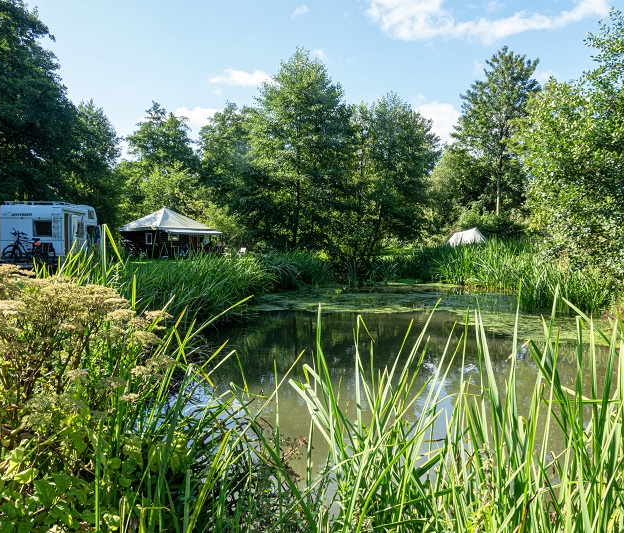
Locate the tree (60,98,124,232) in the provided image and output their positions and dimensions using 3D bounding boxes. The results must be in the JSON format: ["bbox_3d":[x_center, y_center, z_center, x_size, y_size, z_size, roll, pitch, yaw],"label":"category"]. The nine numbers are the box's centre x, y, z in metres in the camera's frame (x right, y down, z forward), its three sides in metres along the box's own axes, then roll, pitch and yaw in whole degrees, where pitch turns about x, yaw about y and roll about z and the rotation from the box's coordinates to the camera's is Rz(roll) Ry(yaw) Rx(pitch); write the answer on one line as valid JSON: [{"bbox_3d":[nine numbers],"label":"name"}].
[{"bbox_3d":[-13.832,-5.632,33.000,5.000,9.273,5.200,0,3,0],"label":"tree"}]

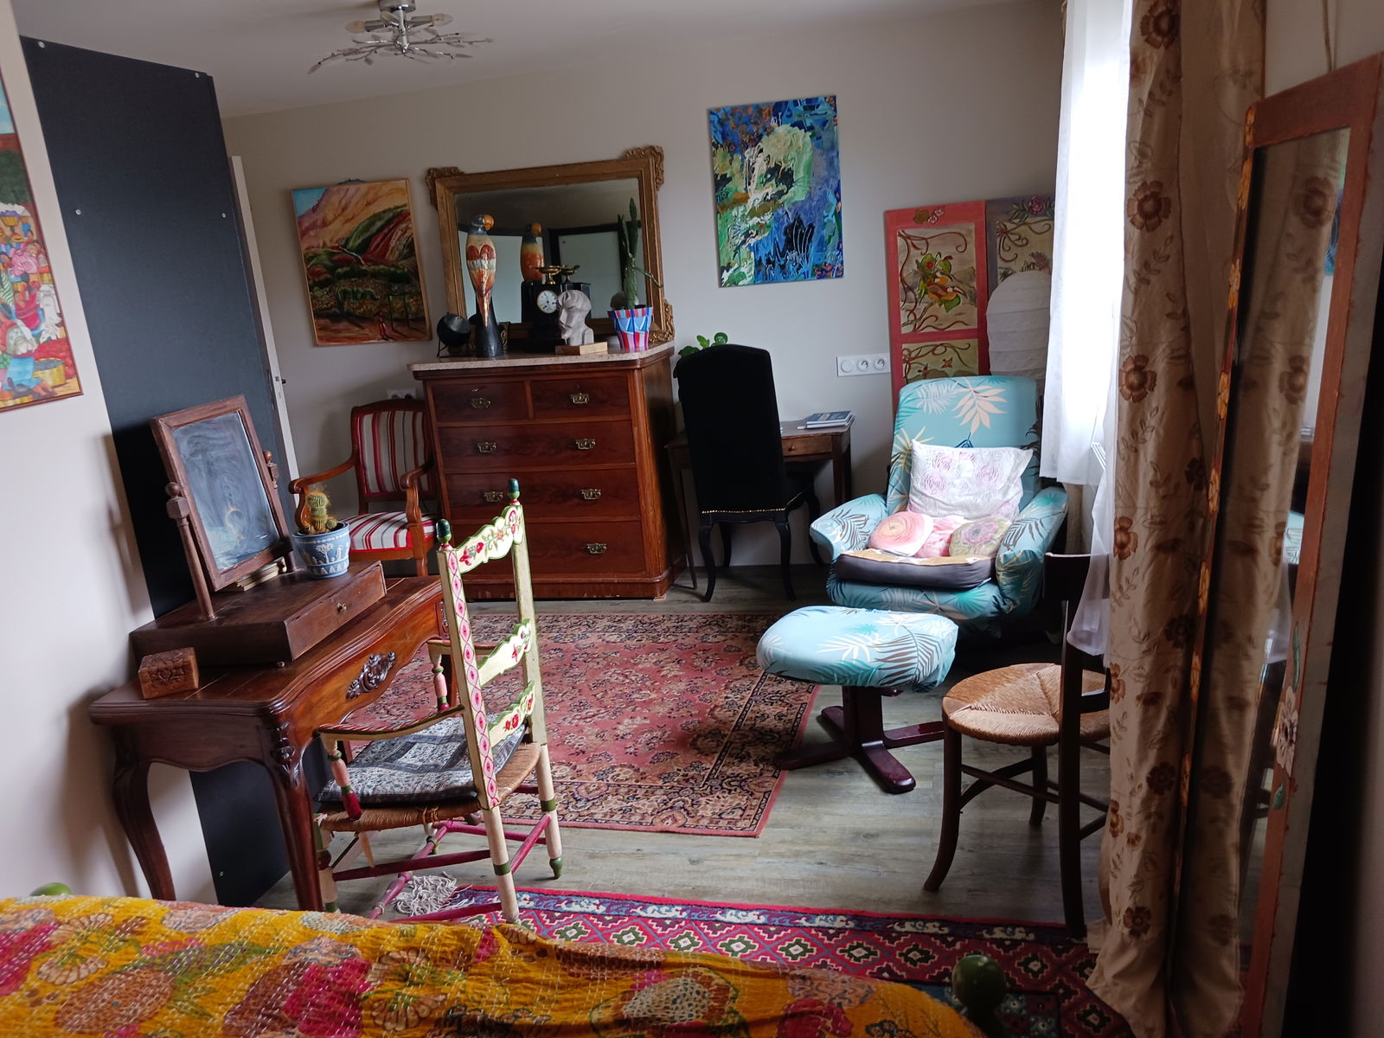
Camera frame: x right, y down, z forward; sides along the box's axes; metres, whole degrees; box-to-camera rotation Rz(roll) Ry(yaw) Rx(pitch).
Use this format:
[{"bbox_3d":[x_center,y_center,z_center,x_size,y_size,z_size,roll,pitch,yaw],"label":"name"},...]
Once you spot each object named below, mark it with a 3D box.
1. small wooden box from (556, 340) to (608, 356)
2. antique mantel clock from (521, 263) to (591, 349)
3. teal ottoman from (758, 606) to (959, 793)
[{"bbox_3d":[-0.464,-0.718,4.558,0.135,0.039,0.170,-14,16,-33],"label":"small wooden box"},{"bbox_3d":[-0.629,-0.913,4.689,0.195,0.367,0.140,-2,15,14],"label":"antique mantel clock"},{"bbox_3d":[0.487,0.483,3.090,0.540,0.375,0.420,4,16,32],"label":"teal ottoman"}]

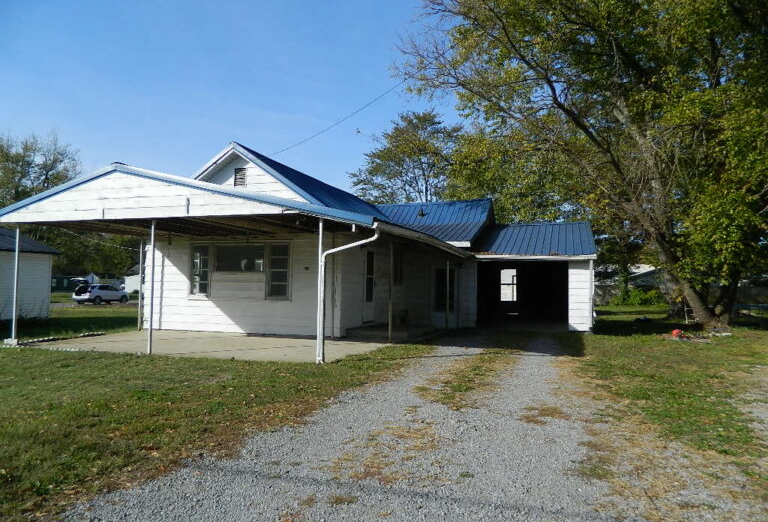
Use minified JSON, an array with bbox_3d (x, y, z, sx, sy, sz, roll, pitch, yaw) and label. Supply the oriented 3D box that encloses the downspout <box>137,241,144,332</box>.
[{"bbox_3d":[-6.723,0.666,15.350,0.100,2.530,0.100,0,-3,19],"label":"downspout"}]

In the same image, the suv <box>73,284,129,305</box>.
[{"bbox_3d":[-23.397,2.789,46.279,1.860,1.680,4.650,0,-3,17],"label":"suv"}]

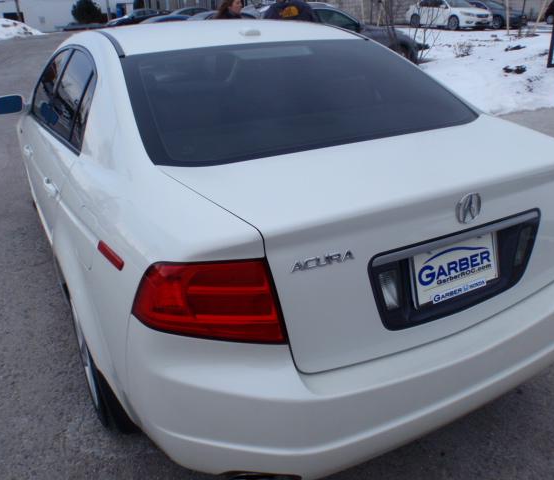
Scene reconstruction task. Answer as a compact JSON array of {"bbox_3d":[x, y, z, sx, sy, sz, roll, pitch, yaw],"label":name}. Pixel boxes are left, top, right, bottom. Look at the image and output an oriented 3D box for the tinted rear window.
[{"bbox_3d":[0.085,-0.595,1.966,1.330,0.100,0.760,-14,49,-25],"label":"tinted rear window"}]

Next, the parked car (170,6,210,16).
[{"bbox_3d":[-4.224,-11.470,27.298,4.600,1.460,1.800,-12,26,-20],"label":"parked car"}]

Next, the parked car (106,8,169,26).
[{"bbox_3d":[-7.452,-12.265,29.302,4.650,1.480,1.800,-12,26,-20],"label":"parked car"}]

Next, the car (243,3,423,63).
[{"bbox_3d":[0.870,-4.208,10.993,4.700,1.470,1.820,-11,25,-18],"label":"car"}]

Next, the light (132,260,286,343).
[{"bbox_3d":[-0.166,0.146,1.212,0.330,0.230,0.200,-9,25,-16],"label":"light"}]

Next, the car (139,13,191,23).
[{"bbox_3d":[-5.345,-10.048,24.796,4.600,1.450,1.800,-12,26,-20],"label":"car"}]

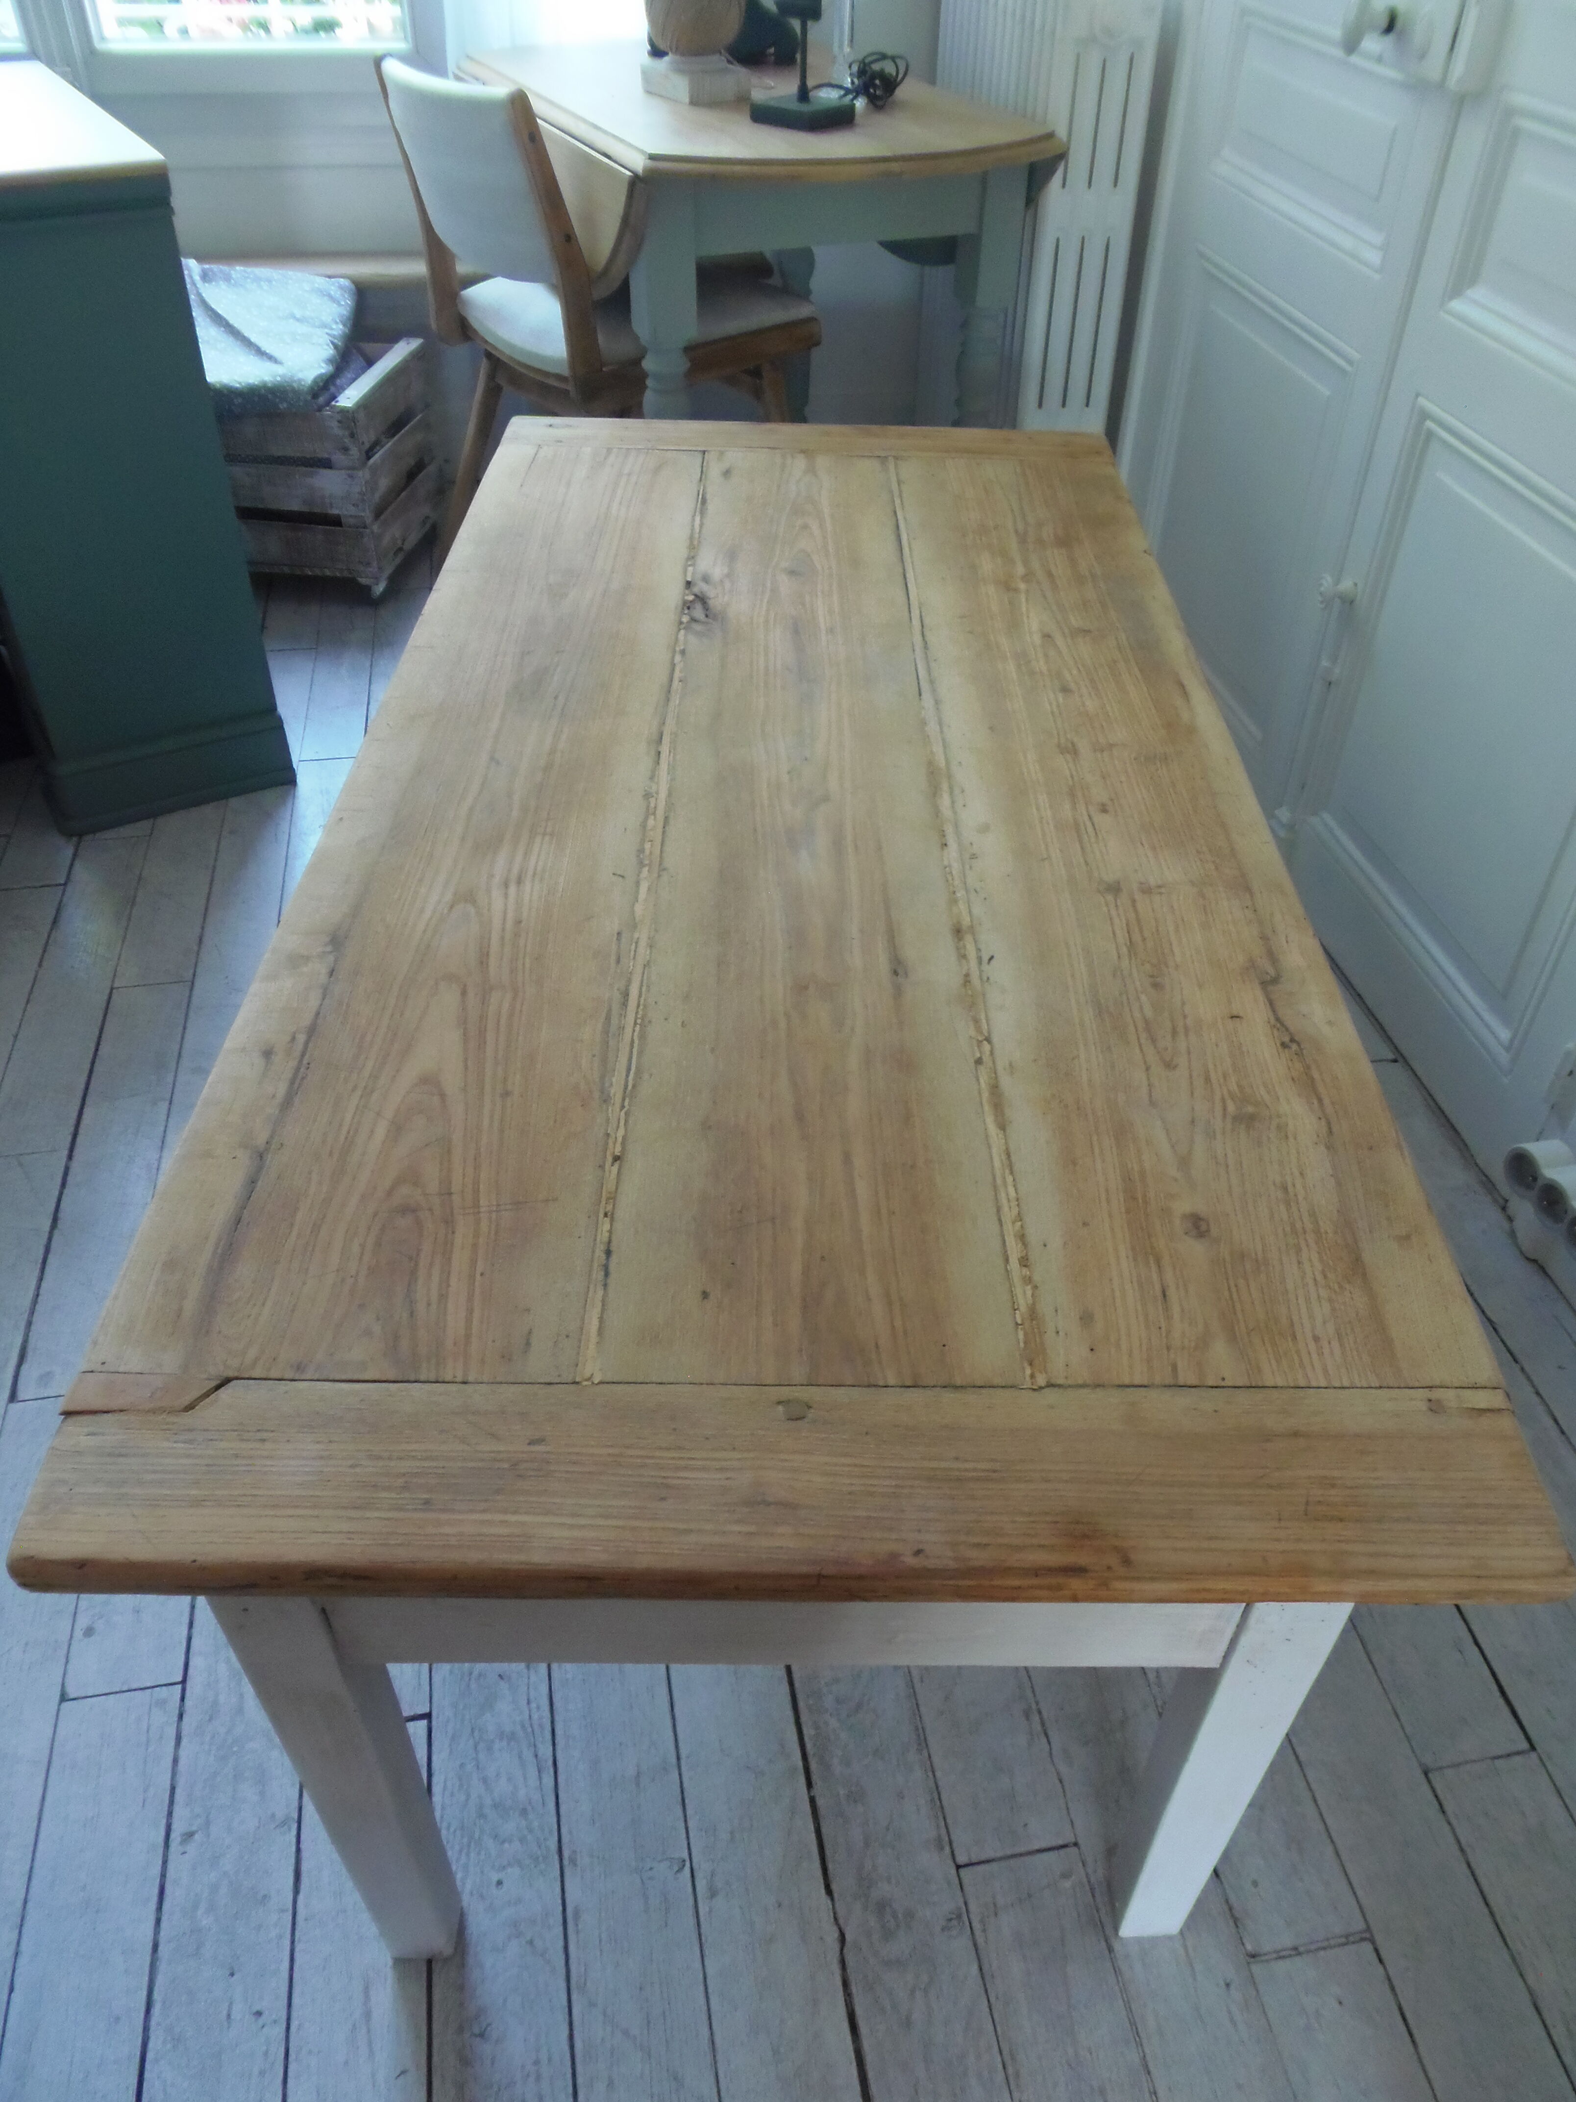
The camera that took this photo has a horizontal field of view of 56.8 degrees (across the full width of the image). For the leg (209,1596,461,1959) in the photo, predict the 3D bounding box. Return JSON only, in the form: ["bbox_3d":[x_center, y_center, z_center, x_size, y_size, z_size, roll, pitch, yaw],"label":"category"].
[{"bbox_3d":[-0.253,0.413,0.867,0.053,0.565,0.051,1,42,0],"label":"leg"}]

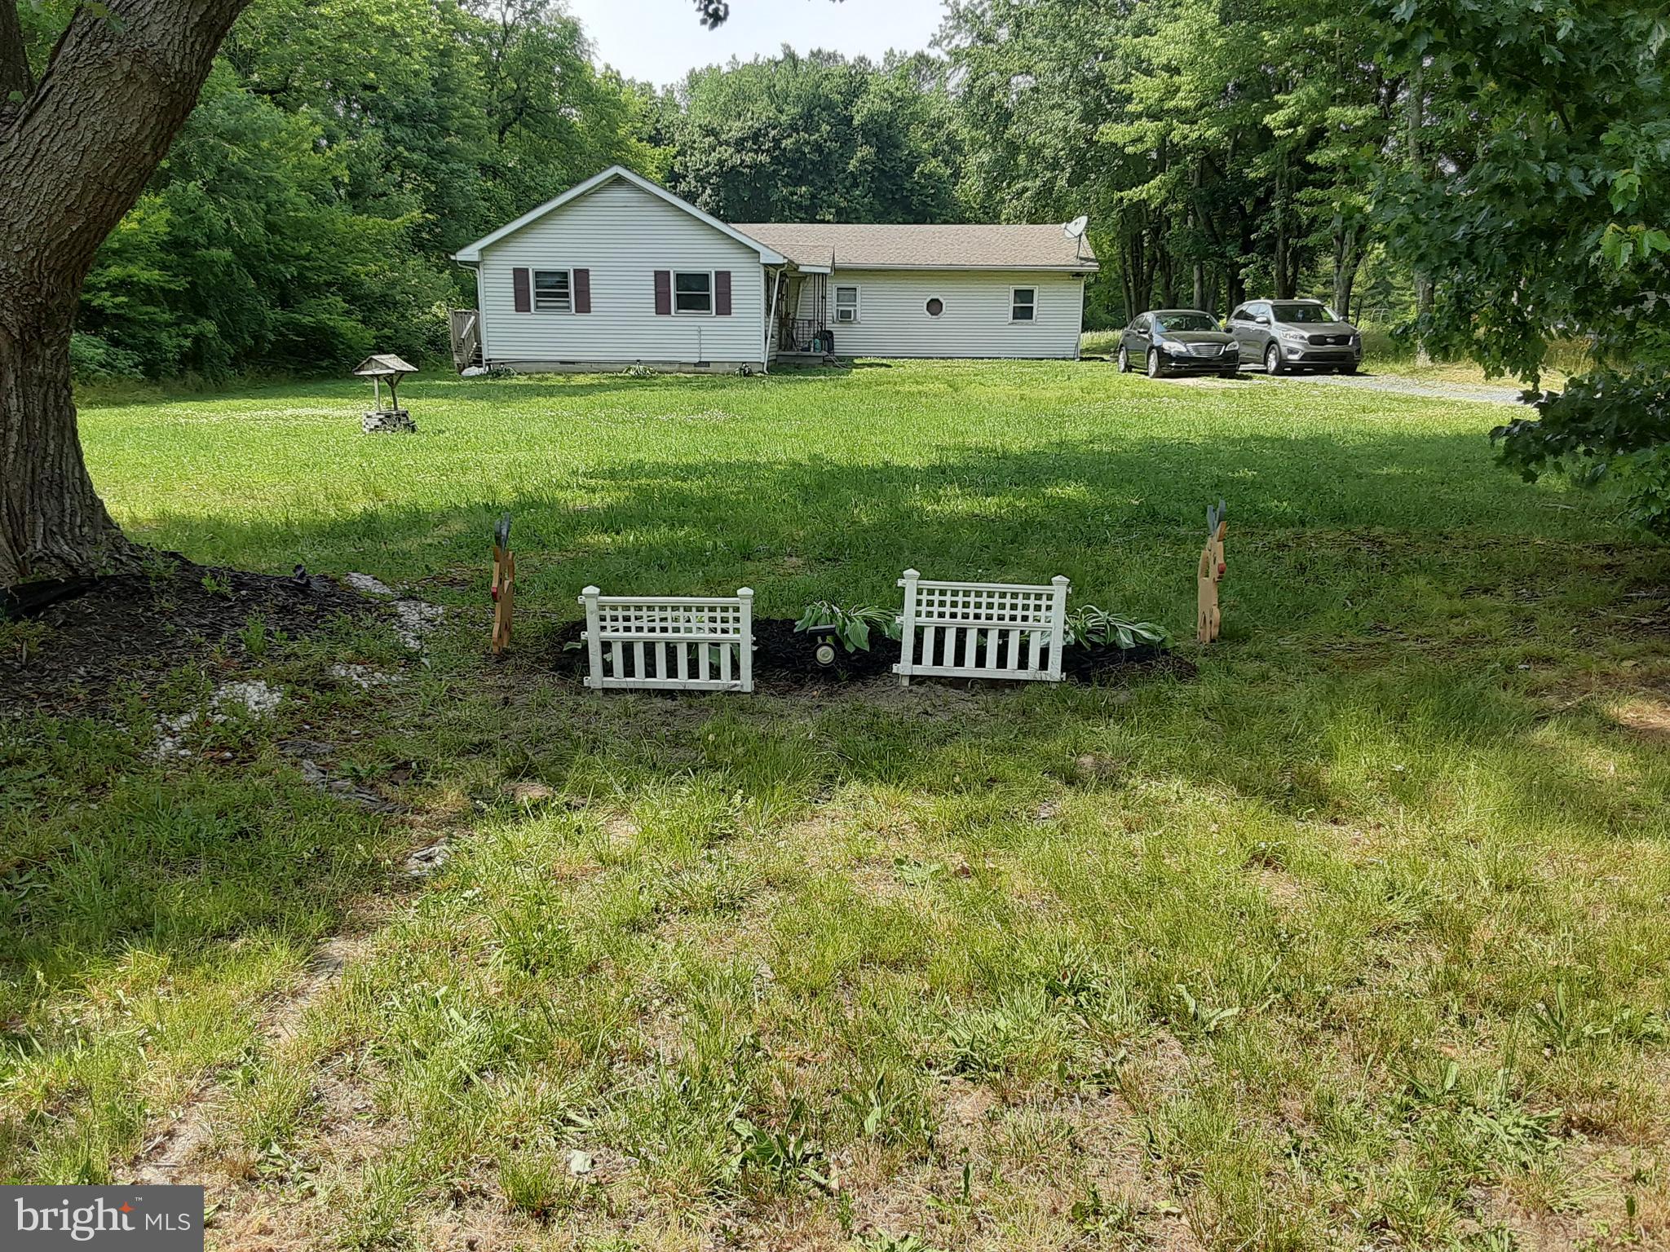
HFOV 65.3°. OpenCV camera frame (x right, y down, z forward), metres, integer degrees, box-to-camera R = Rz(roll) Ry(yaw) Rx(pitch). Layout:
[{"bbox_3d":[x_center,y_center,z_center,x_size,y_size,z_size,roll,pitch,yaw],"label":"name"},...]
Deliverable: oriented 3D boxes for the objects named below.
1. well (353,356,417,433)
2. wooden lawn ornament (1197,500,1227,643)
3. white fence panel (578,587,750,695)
[{"bbox_3d":[-5.407,-2.813,15.700,0.560,0.900,0.600,2,14,7],"label":"well"},{"bbox_3d":[1.653,-0.244,5.720,0.035,0.610,0.380,-2,14,4],"label":"wooden lawn ornament"},{"bbox_3d":[-0.656,0.054,5.120,0.670,0.415,0.065,0,18,2],"label":"white fence panel"}]

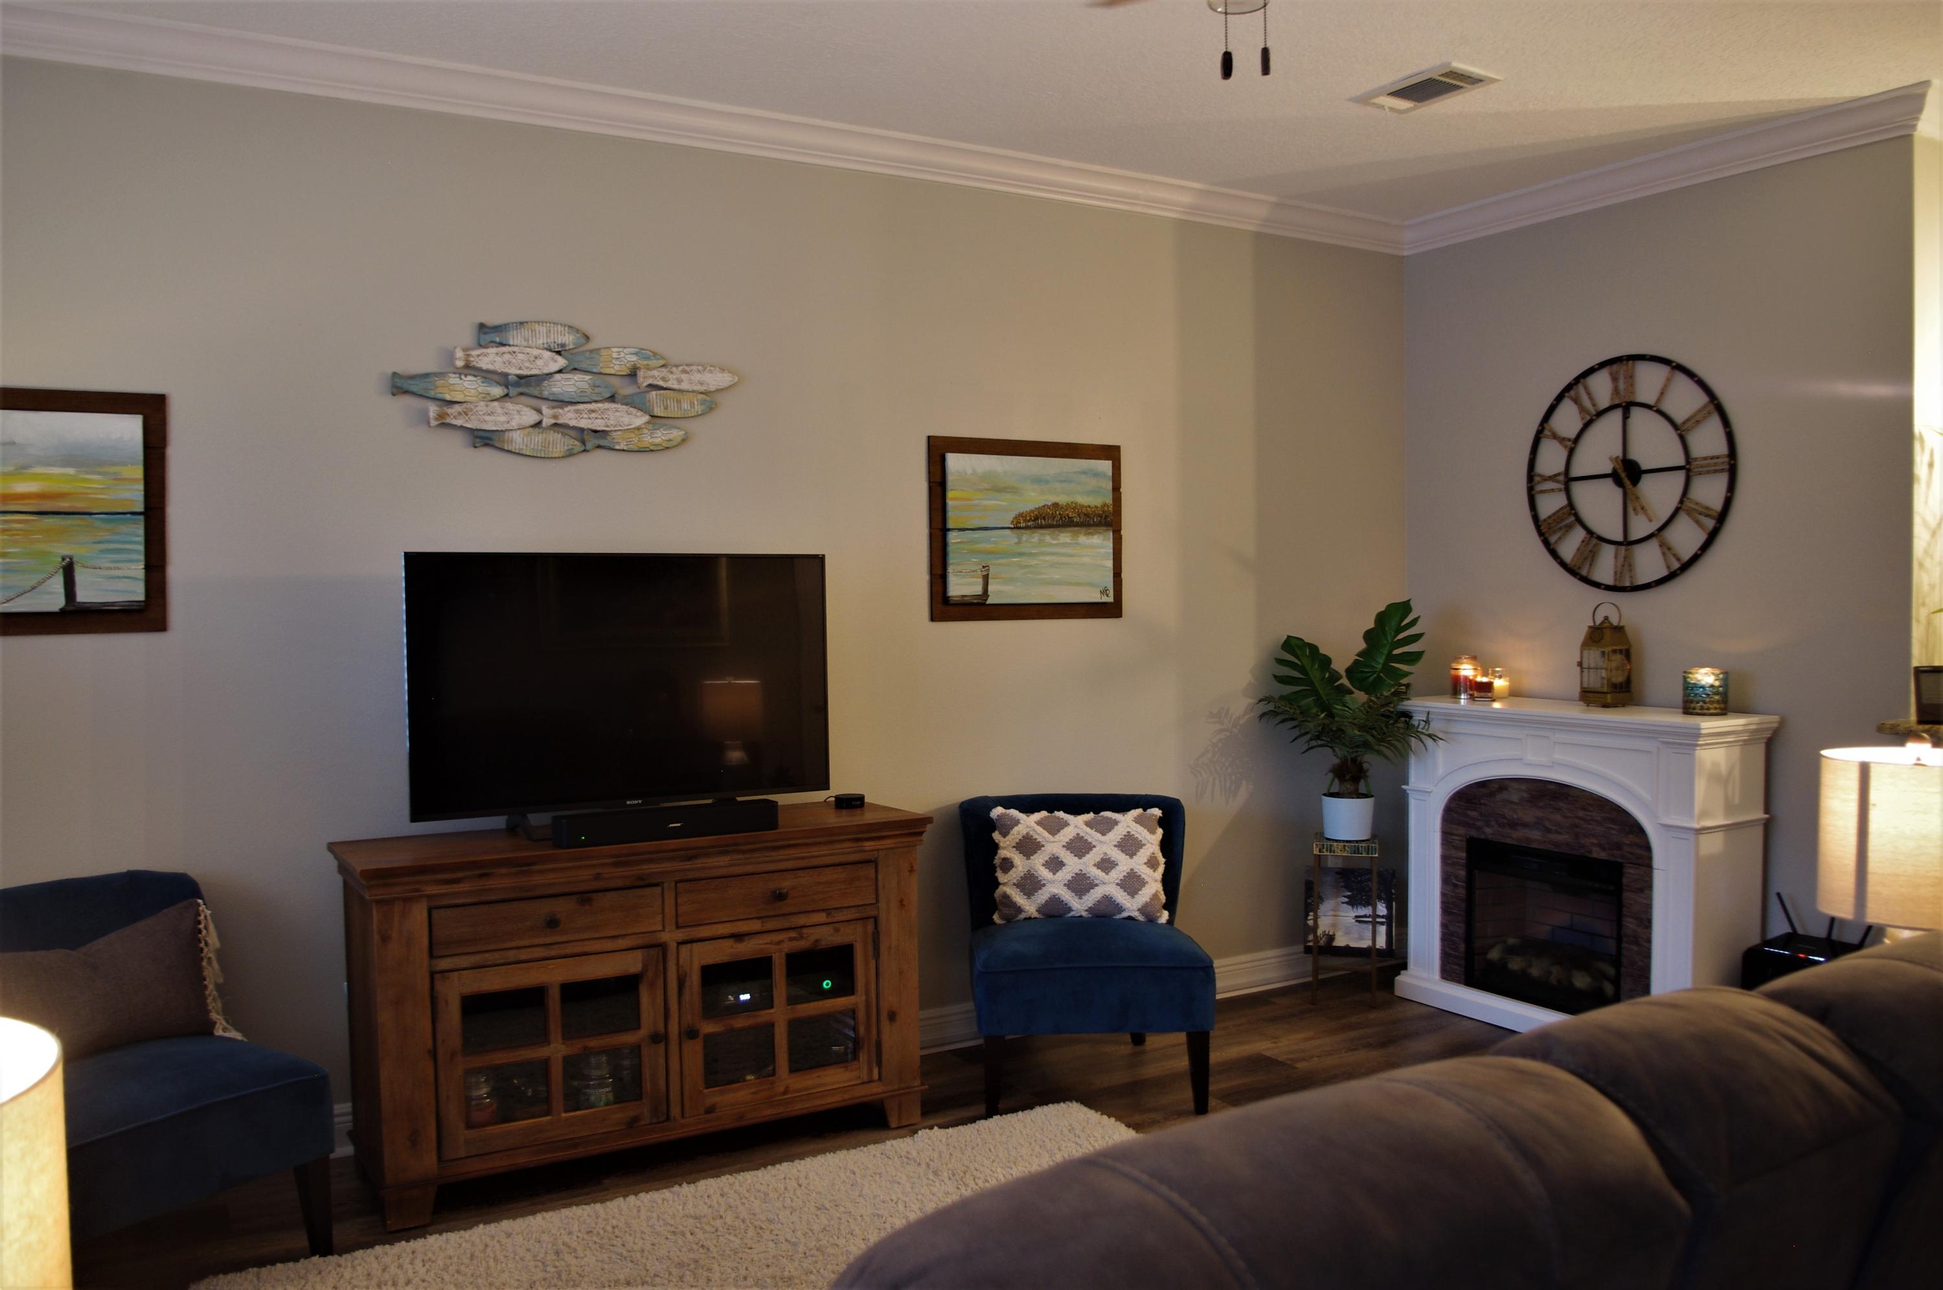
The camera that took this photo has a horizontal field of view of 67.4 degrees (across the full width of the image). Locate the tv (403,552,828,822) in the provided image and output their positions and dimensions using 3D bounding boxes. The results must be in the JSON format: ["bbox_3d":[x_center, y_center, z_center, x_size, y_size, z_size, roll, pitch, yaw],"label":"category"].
[{"bbox_3d":[-0.873,0.086,3.701,1.085,0.640,0.070,-2,2,-30],"label":"tv"}]

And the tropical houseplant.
[{"bbox_3d":[1.291,0.255,4.982,0.620,0.830,0.520,0,2,14],"label":"tropical houseplant"}]

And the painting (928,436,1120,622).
[{"bbox_3d":[0.180,-0.359,4.581,0.715,0.558,0.045,-2,2,-30],"label":"painting"}]

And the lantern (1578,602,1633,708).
[{"bbox_3d":[1.984,0.031,4.550,0.155,0.325,0.155,-2,2,-30],"label":"lantern"}]

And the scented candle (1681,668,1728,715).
[{"bbox_3d":[2.147,0.140,4.254,0.127,0.132,0.127,-2,2,-30],"label":"scented candle"}]

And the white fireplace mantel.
[{"bbox_3d":[1.897,0.718,4.630,0.390,1.050,1.170,-2,2,-30],"label":"white fireplace mantel"}]

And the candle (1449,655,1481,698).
[{"bbox_3d":[1.677,0.111,4.939,0.088,0.145,0.088,-2,2,-30],"label":"candle"}]

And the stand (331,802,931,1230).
[{"bbox_3d":[-0.826,0.882,3.690,1.400,0.820,0.430,-2,2,-30],"label":"stand"}]

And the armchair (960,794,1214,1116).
[{"bbox_3d":[0.313,0.866,4.198,0.660,0.800,0.660,0,2,-3],"label":"armchair"}]

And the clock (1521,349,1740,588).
[{"bbox_3d":[2.070,-0.541,4.617,0.050,0.757,0.750,-2,2,-30],"label":"clock"}]

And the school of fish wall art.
[{"bbox_3d":[-1.055,-0.670,3.859,0.910,0.335,0.045,-2,2,-30],"label":"school of fish wall art"}]

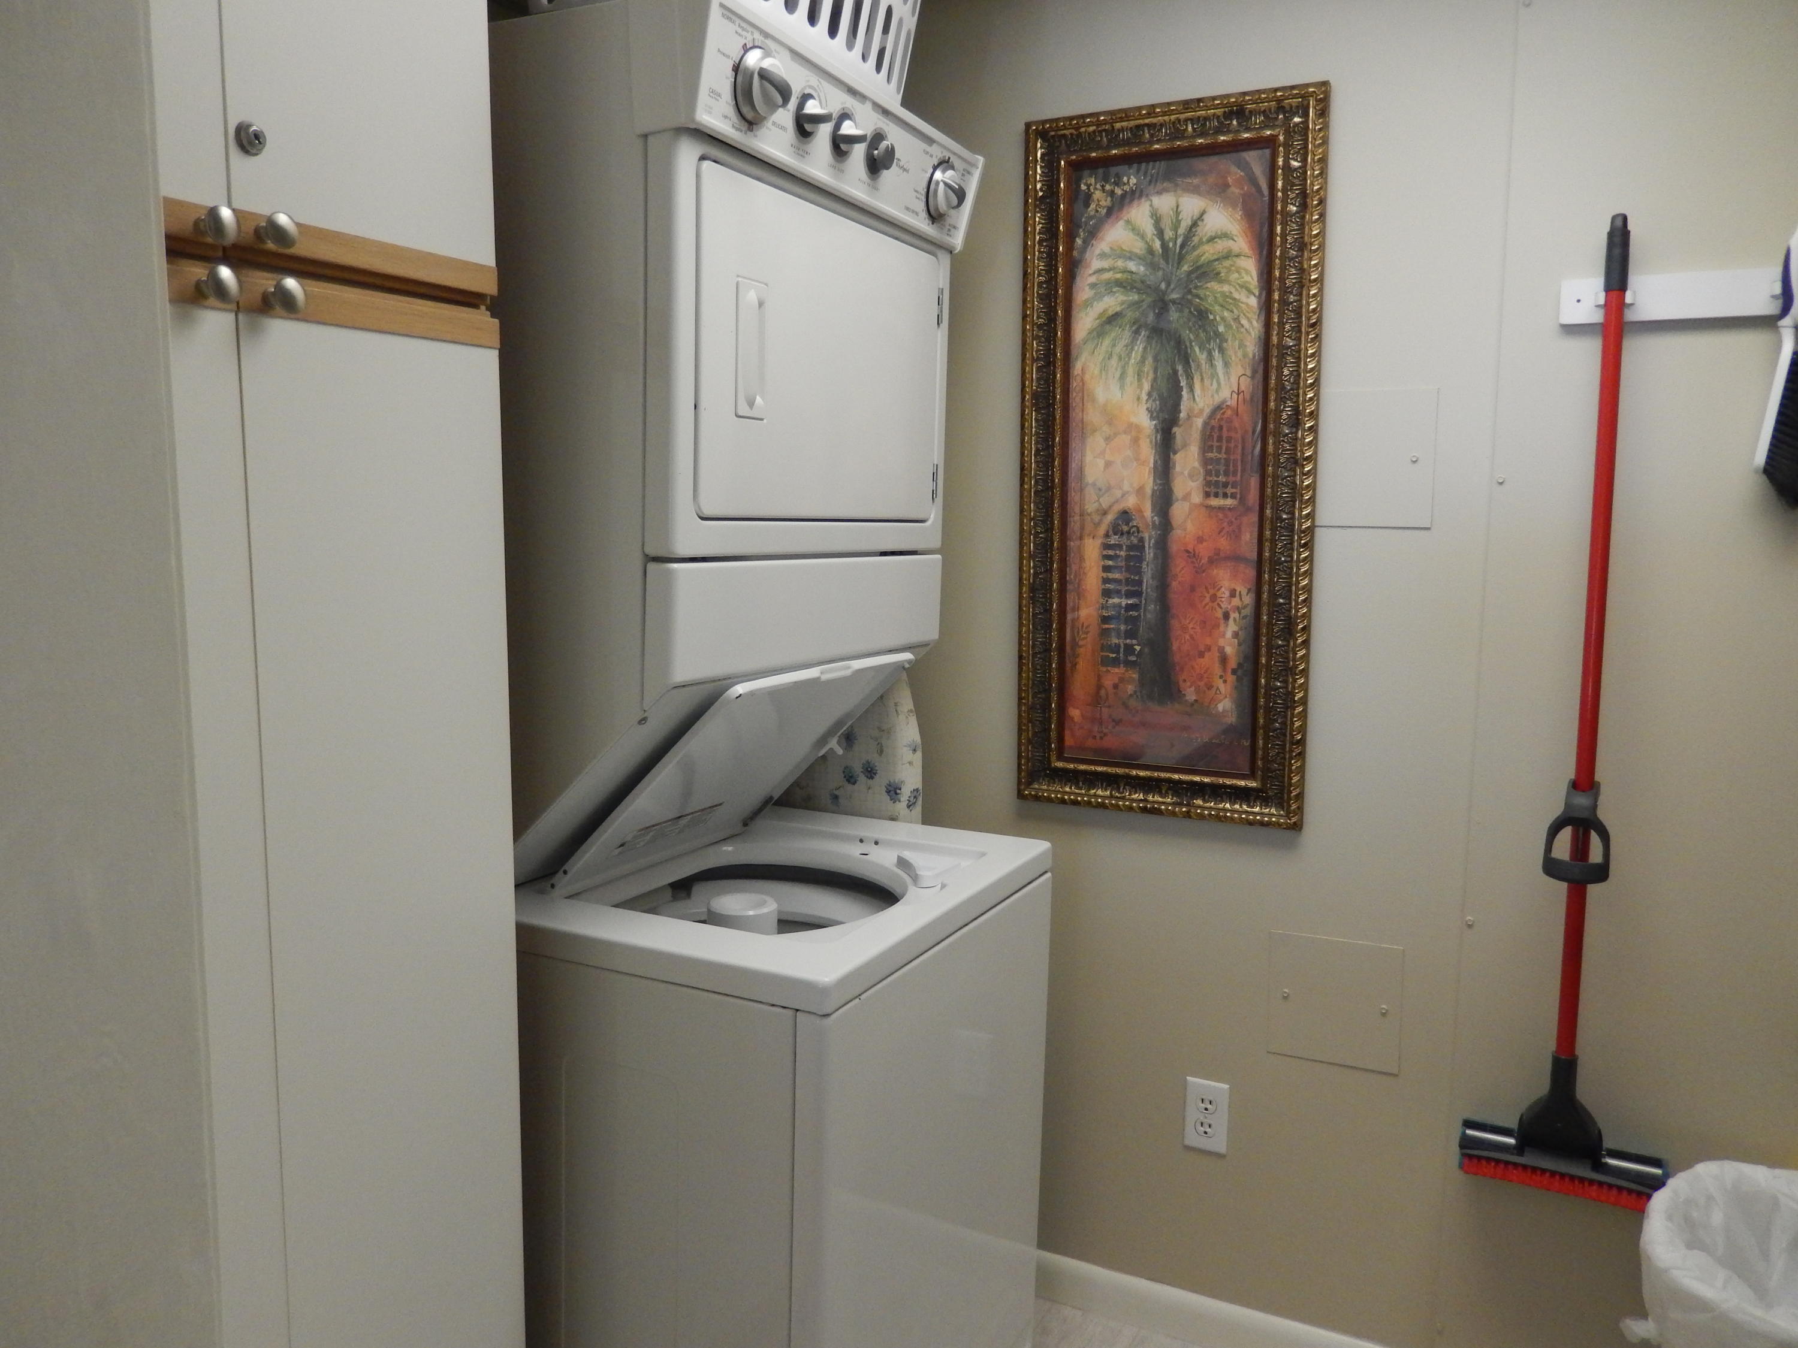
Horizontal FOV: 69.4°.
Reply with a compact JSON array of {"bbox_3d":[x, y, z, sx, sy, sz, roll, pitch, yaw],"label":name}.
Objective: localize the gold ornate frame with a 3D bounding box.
[{"bbox_3d":[0.397,-0.310,1.962,0.453,1.068,0.035,4,7,27],"label":"gold ornate frame"}]

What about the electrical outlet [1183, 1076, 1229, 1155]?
[{"bbox_3d":[0.483,0.697,2.040,0.069,0.114,0.008,4,7,27],"label":"electrical outlet"}]

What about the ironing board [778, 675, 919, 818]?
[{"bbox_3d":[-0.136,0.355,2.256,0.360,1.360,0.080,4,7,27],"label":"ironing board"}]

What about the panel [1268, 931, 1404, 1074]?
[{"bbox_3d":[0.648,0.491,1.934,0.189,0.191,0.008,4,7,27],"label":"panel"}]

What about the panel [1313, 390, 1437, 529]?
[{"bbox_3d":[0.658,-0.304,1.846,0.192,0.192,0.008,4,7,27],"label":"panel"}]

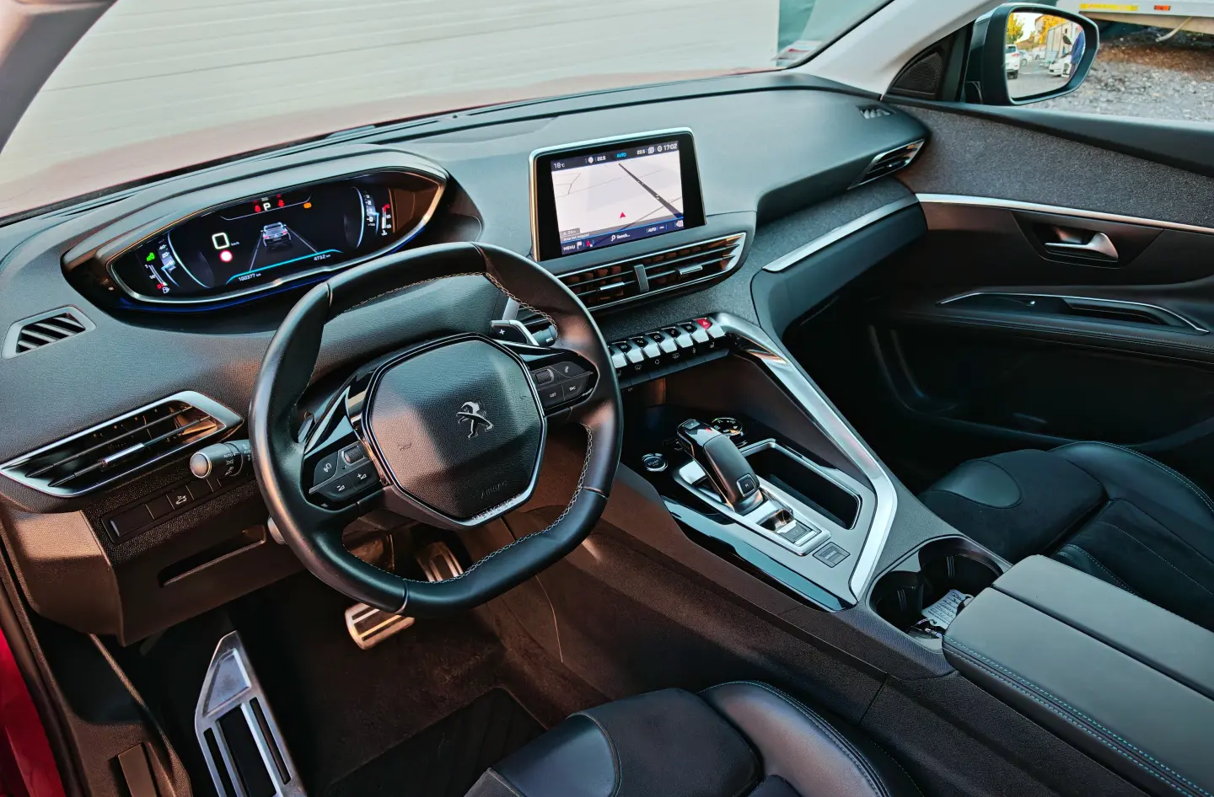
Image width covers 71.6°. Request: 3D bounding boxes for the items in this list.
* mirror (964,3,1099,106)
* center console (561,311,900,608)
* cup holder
[{"bbox_3d":[0.766,-0.634,1.542,0.220,0.165,0.135,-14,29,-21],"label":"mirror"},{"bbox_3d":[0.174,0.072,0.944,0.265,0.240,0.400,-18,31,-28],"label":"center console"},{"bbox_3d":[0.330,0.214,0.831,0.160,0.075,0.105,-18,31,-28],"label":"cup holder"}]

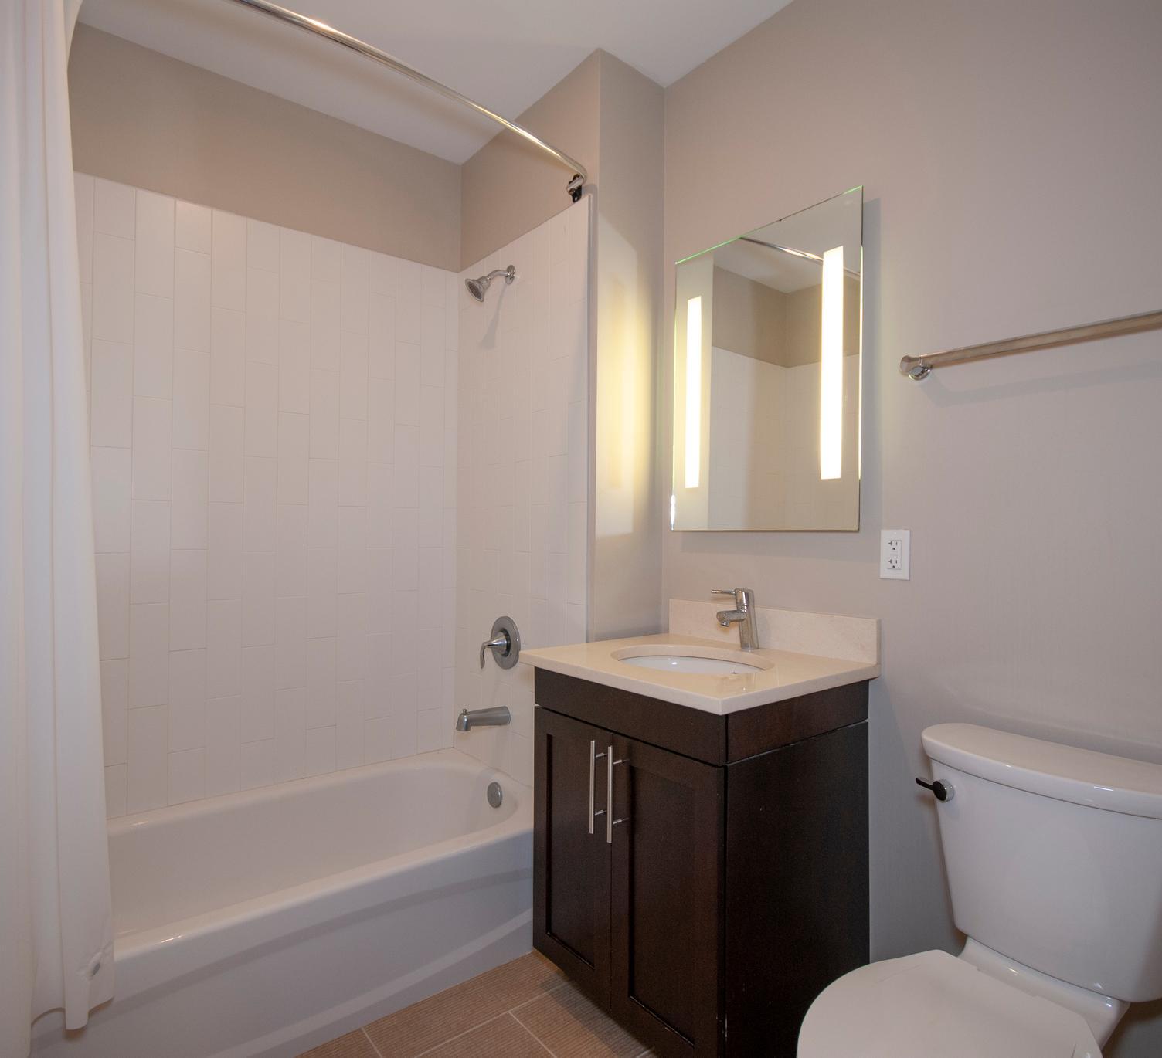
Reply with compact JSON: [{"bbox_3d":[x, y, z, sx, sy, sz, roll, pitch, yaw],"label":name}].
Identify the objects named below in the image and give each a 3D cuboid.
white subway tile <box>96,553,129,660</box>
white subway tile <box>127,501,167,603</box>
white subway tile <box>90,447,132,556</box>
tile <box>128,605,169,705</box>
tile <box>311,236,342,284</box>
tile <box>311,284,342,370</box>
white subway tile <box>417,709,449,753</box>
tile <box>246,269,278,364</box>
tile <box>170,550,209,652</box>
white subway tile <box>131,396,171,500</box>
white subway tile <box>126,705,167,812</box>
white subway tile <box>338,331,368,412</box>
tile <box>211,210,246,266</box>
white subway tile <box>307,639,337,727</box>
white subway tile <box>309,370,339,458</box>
[{"bbox_3d":[-1.368,0.225,1.917,0.098,0.306,0.010,1,-1,-37],"label":"white subway tile"},{"bbox_3d":[-1.288,0.070,1.979,0.098,0.307,0.010,1,-1,-38],"label":"white subway tile"},{"bbox_3d":[-1.367,-0.083,1.920,0.098,0.306,0.010,1,-1,-37],"label":"white subway tile"},{"bbox_3d":[-1.285,0.377,1.970,0.099,0.305,0.009,1,0,-37],"label":"tile"},{"bbox_3d":[-0.876,-0.923,2.268,0.099,0.147,0.009,1,0,-37],"label":"tile"},{"bbox_3d":[-0.881,-0.701,2.275,0.098,0.305,0.009,1,-1,-36],"label":"tile"},{"bbox_3d":[-0.574,0.767,2.505,0.099,0.159,0.009,1,0,-37],"label":"white subway tile"},{"bbox_3d":[-1.041,-0.693,2.158,0.098,0.305,0.009,1,-1,-36],"label":"tile"},{"bbox_3d":[-1.208,0.218,2.036,0.098,0.306,0.010,1,-1,-37],"label":"tile"},{"bbox_3d":[-1.279,-0.236,1.971,0.099,0.305,0.009,1,0,-37],"label":"white subway tile"},{"bbox_3d":[-1.291,0.686,1.970,0.098,0.307,0.010,1,-1,-37],"label":"white subway tile"},{"bbox_3d":[-0.802,-0.537,2.332,0.098,0.305,0.009,1,-1,-36],"label":"white subway tile"},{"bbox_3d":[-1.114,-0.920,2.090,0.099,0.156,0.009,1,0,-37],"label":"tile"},{"bbox_3d":[-0.891,0.528,2.271,0.098,0.306,0.010,1,-1,-37],"label":"white subway tile"},{"bbox_3d":[-0.886,-0.395,2.282,0.098,0.306,0.010,1,-1,-37],"label":"white subway tile"}]

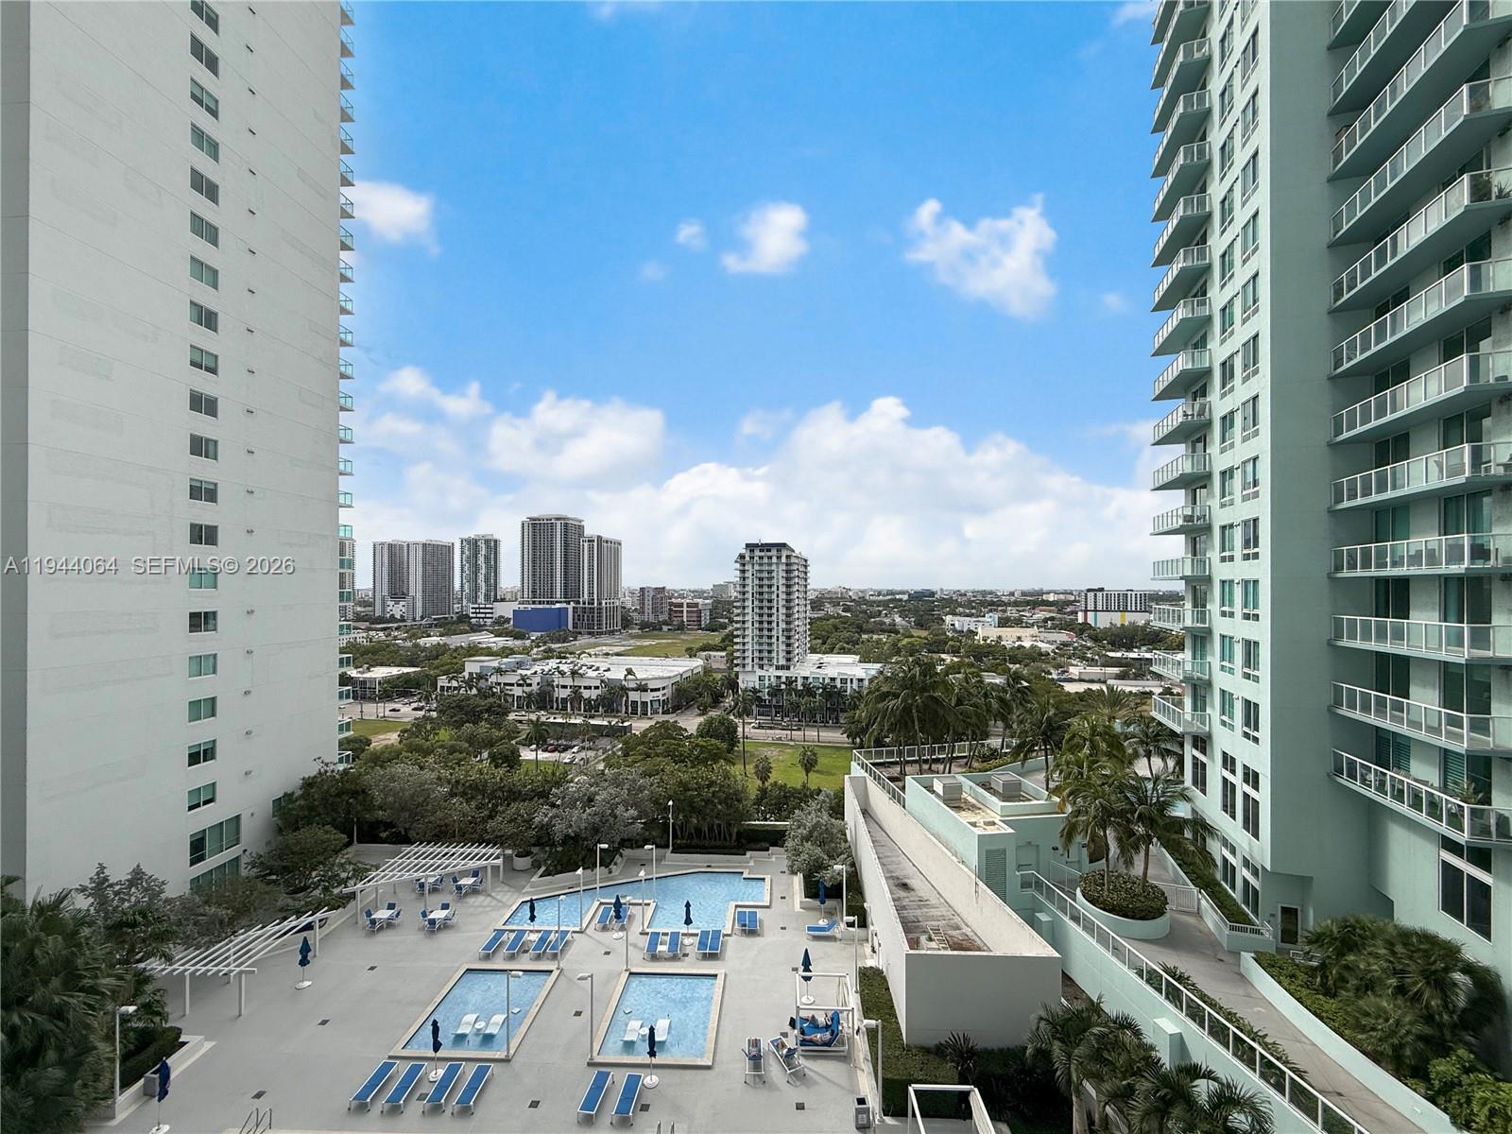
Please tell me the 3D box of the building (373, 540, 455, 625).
[{"bbox_3d":[-449.783,19.612,803.696,73.000,104.000,56.000,0,-2,10],"label":"building"}]

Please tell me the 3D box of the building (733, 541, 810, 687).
[{"bbox_3d":[7.532,21.420,263.966,26.000,62.000,32.000,0,-2,13],"label":"building"}]

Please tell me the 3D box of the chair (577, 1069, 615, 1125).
[{"bbox_3d":[-6.439,21.306,24.645,0.750,0.380,1.970,0,-2,7],"label":"chair"}]

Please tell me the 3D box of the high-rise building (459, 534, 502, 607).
[{"bbox_3d":[-349.052,10.751,776.820,40.000,104.000,27.000,0,-2,10],"label":"high-rise building"}]

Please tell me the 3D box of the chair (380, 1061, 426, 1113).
[{"bbox_3d":[-14.325,21.320,25.089,0.750,0.380,1.970,0,-2,-1],"label":"chair"}]

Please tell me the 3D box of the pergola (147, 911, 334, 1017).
[{"bbox_3d":[-26.750,20.505,31.863,6.100,2.450,5.900,0,-2,2],"label":"pergola"}]

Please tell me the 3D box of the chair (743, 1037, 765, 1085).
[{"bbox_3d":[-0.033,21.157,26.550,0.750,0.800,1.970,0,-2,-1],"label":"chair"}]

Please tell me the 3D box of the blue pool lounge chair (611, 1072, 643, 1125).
[{"bbox_3d":[-5.073,21.302,24.538,0.750,0.380,1.970,0,-2,4],"label":"blue pool lounge chair"}]

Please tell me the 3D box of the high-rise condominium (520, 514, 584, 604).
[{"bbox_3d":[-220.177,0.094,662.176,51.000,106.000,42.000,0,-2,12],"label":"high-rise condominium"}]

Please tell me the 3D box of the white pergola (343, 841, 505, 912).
[{"bbox_3d":[-21.050,20.776,40.359,7.900,2.450,6.500,0,-2,2],"label":"white pergola"}]

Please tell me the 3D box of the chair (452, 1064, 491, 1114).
[{"bbox_3d":[-11.508,21.318,25.021,0.750,0.380,1.970,0,-2,0],"label":"chair"}]

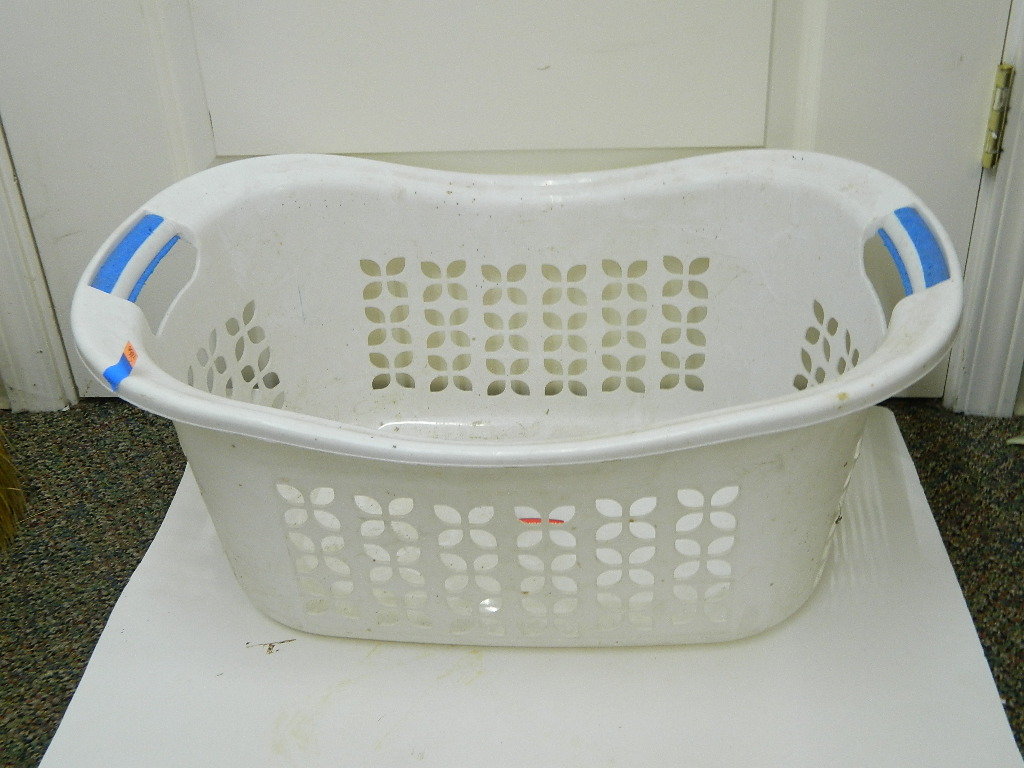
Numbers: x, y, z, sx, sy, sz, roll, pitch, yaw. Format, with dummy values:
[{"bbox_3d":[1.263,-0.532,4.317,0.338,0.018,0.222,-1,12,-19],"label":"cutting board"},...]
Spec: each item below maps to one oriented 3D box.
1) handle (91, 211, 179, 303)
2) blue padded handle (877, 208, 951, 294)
[{"bbox_3d":[-0.298,-0.099,0.972,0.035,0.026,0.122,0,32,5],"label":"handle"},{"bbox_3d":[0.302,-0.099,0.921,0.035,0.026,0.122,0,32,5],"label":"blue padded handle"}]

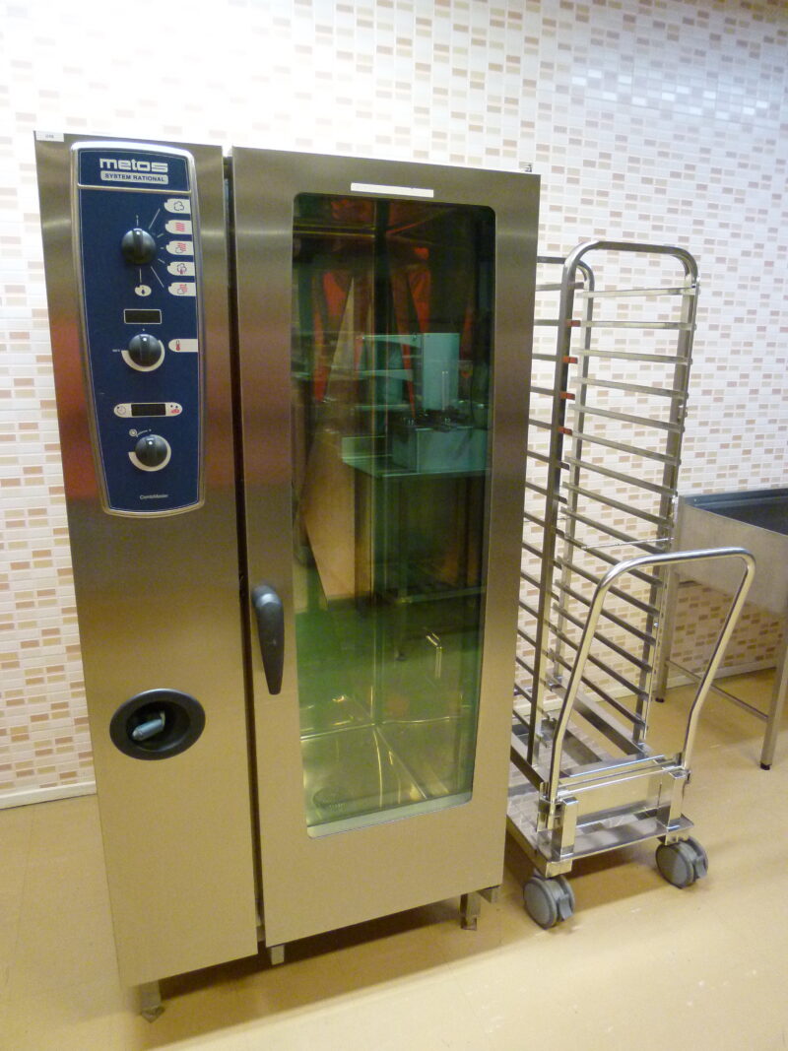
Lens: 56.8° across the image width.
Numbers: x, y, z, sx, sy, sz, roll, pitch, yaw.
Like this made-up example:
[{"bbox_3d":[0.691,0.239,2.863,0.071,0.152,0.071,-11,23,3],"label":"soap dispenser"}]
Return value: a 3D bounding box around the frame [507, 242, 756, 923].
[{"bbox_3d":[0.517,0.135,2.012,0.485,1.687,0.820,-5,15,-19],"label":"frame"}]

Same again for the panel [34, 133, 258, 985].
[{"bbox_3d":[-0.425,0.162,1.360,0.279,1.600,0.080,-5,15,-19],"label":"panel"}]

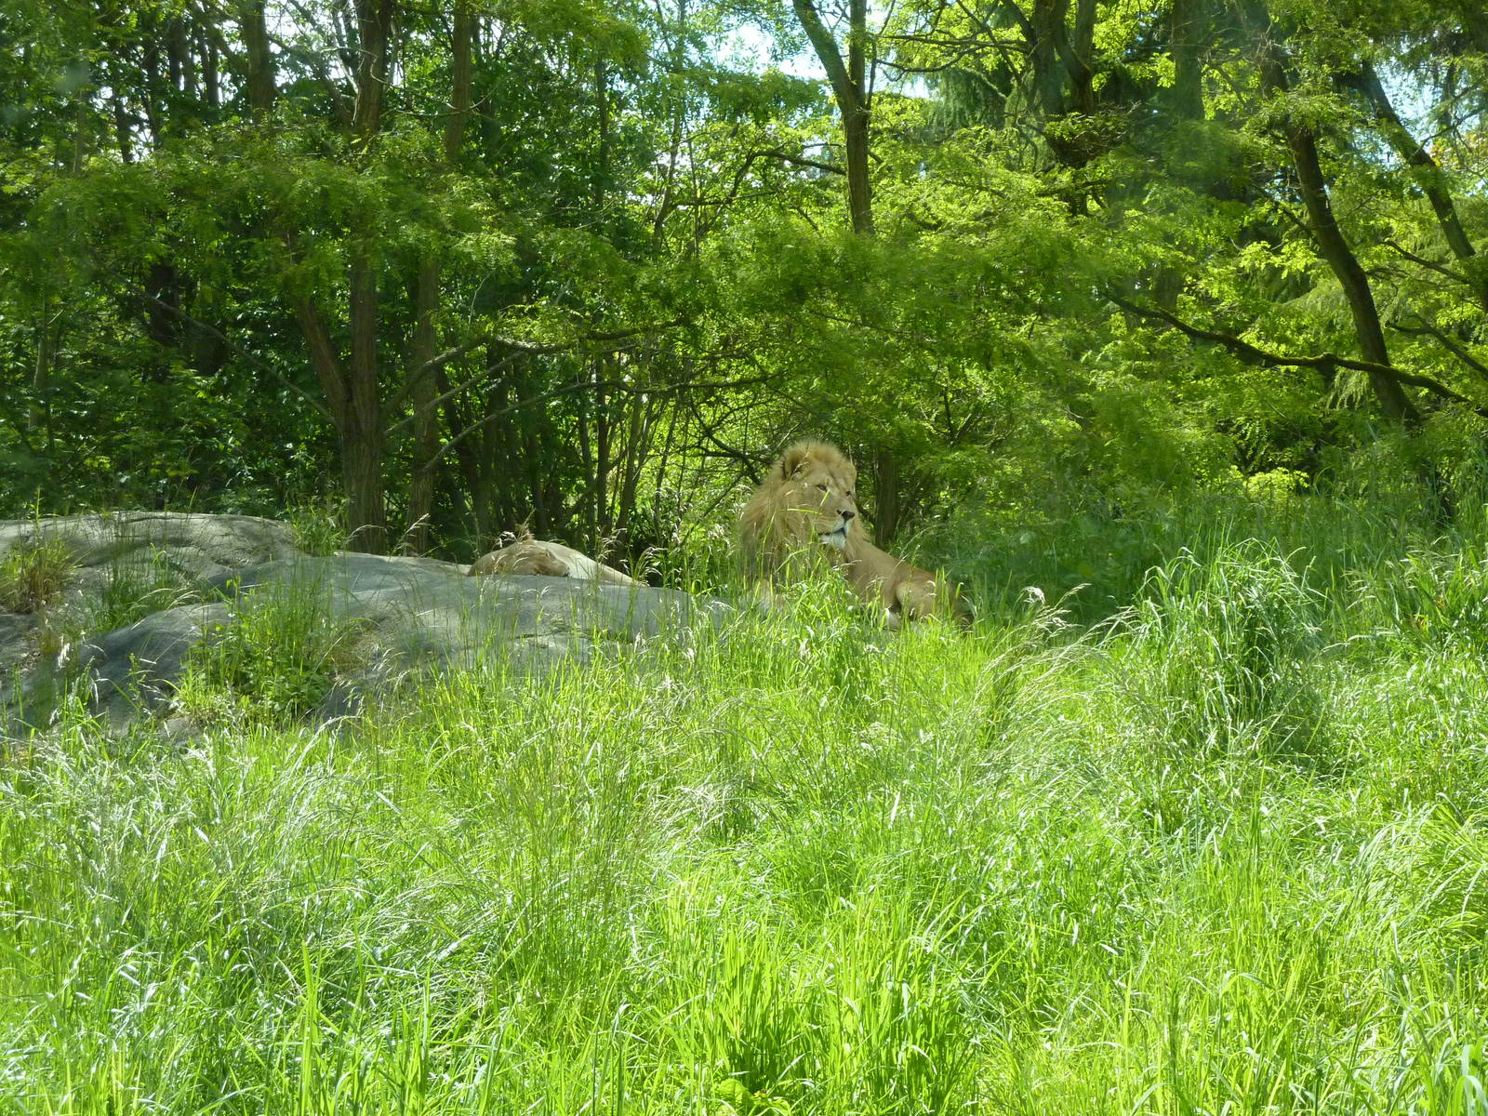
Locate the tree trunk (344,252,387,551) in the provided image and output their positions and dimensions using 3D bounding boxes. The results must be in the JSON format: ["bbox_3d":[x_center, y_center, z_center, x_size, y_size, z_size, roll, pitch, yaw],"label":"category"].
[{"bbox_3d":[-2.506,-1.036,20.500,0.280,2.000,0.280,0,2,0],"label":"tree trunk"}]

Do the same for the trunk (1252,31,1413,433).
[{"bbox_3d":[4.314,-2.430,22.500,0.400,2.950,0.350,-19,2,0],"label":"trunk"}]

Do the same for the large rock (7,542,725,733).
[{"bbox_3d":[-1.779,0.348,14.600,3.350,0.850,2.400,0,2,0],"label":"large rock"}]

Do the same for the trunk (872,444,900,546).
[{"bbox_3d":[0.943,-0.412,20.500,0.180,0.680,0.180,0,2,0],"label":"trunk"}]

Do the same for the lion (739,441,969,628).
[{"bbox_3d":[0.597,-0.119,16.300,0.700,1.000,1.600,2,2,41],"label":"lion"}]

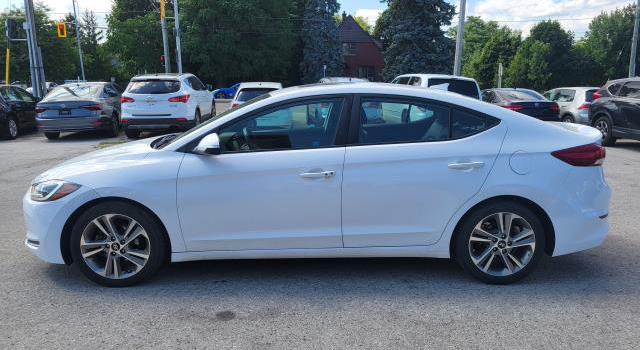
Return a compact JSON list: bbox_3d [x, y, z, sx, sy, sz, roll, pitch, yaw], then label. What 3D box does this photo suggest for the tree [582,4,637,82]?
[{"bbox_3d":[26.410,-10.981,43.737,5.400,8.900,5.400,0,10,0],"label":"tree"}]

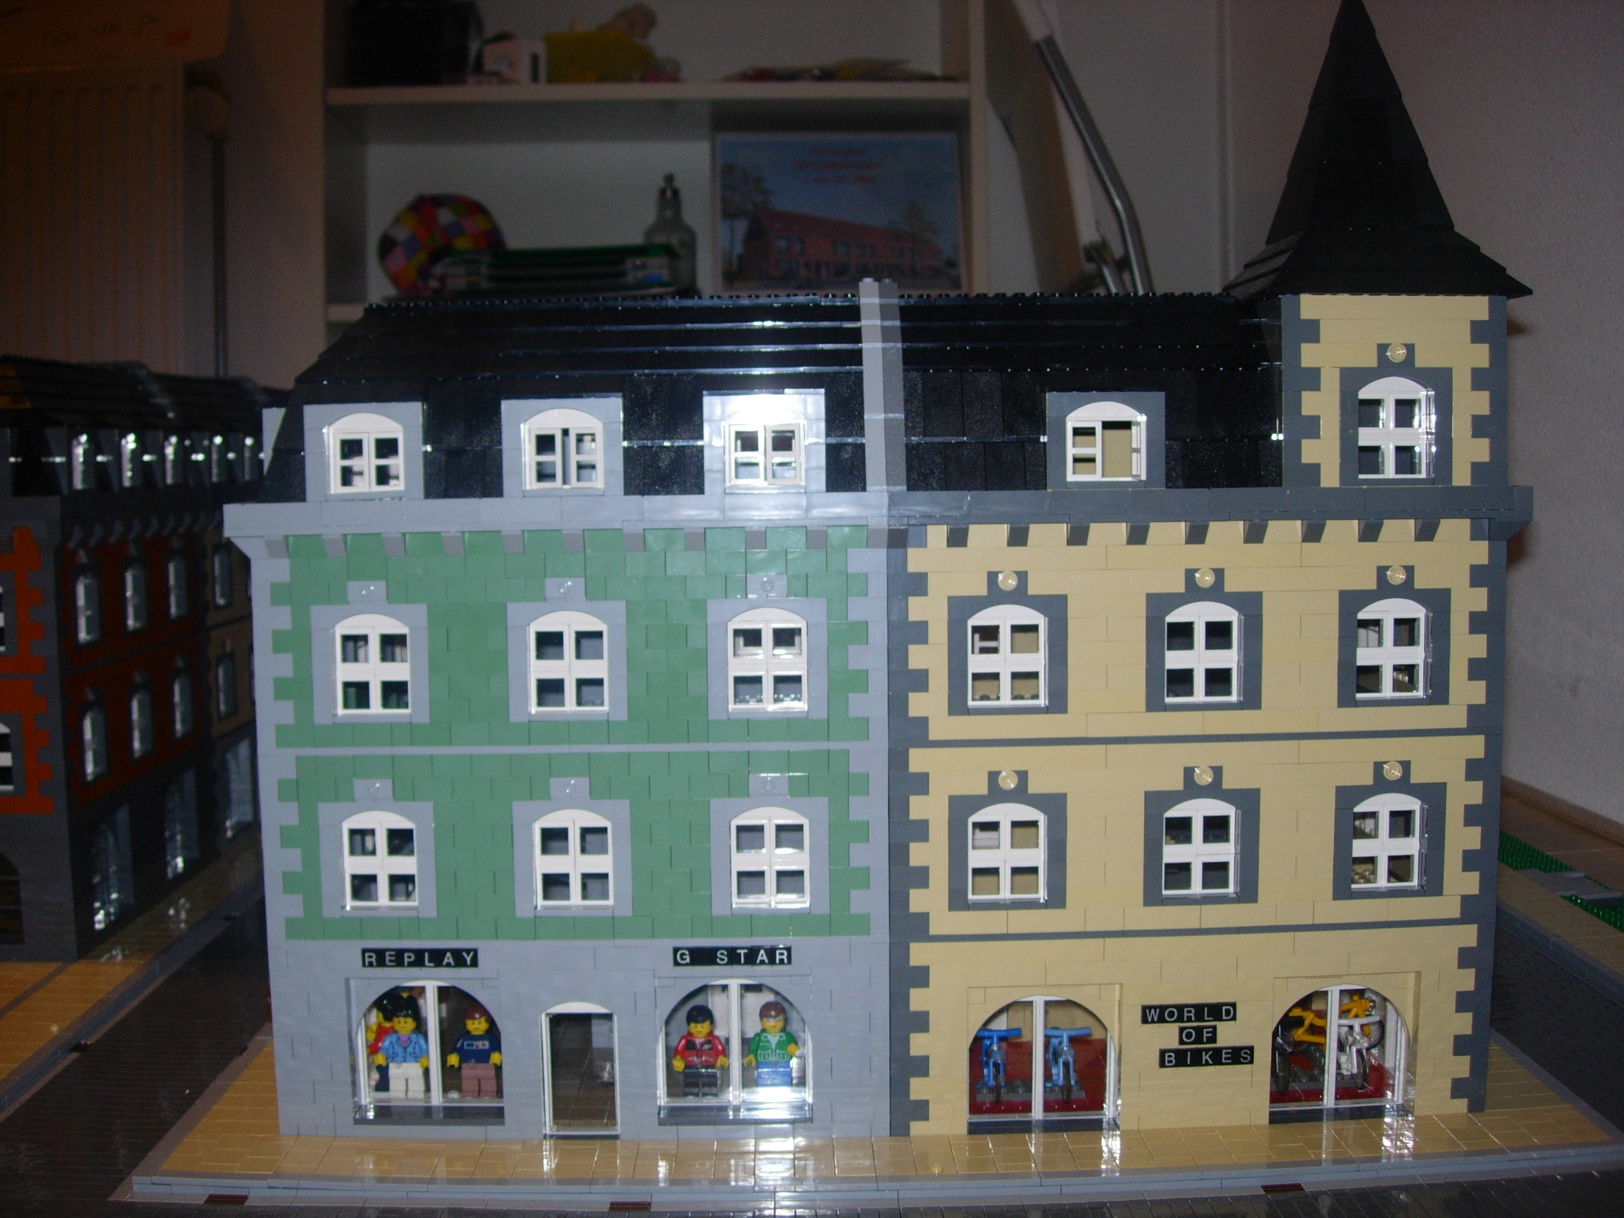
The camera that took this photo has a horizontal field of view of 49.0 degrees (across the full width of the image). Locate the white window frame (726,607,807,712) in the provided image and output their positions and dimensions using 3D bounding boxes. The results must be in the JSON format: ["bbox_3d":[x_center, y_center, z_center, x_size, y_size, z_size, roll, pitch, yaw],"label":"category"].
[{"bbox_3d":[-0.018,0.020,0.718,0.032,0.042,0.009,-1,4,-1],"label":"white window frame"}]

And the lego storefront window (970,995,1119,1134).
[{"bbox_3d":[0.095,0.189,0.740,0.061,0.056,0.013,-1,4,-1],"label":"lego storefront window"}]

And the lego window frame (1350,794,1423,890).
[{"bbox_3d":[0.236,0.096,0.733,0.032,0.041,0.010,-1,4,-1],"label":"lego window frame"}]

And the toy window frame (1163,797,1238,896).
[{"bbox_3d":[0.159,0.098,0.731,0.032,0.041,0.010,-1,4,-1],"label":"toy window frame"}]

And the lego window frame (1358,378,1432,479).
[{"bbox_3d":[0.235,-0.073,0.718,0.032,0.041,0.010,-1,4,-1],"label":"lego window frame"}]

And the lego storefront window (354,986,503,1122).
[{"bbox_3d":[-0.157,0.181,0.735,0.064,0.060,0.010,-1,4,-1],"label":"lego storefront window"}]

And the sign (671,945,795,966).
[{"bbox_3d":[-0.032,0.140,0.718,0.048,0.008,0.003,-1,4,-1],"label":"sign"}]

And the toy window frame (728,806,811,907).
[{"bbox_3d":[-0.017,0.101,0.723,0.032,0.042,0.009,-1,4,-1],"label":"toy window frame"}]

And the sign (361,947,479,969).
[{"bbox_3d":[-0.158,0.140,0.717,0.048,0.008,0.004,-1,4,-1],"label":"sign"}]

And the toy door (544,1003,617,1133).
[{"bbox_3d":[-0.094,0.188,0.736,0.032,0.058,0.008,-1,4,-1],"label":"toy door"}]

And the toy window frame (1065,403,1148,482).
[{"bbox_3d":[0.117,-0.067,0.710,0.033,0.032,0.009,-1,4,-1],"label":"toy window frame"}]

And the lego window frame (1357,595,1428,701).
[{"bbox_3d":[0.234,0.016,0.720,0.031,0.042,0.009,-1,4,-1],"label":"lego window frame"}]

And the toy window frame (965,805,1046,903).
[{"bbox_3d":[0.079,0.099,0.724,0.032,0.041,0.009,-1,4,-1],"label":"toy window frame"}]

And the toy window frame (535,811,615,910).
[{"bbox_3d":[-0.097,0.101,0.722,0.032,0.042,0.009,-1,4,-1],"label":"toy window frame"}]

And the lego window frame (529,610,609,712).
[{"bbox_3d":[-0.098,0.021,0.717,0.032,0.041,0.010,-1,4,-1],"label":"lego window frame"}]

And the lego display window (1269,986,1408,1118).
[{"bbox_3d":[0.218,0.183,0.741,0.064,0.059,0.010,-1,4,-1],"label":"lego display window"}]

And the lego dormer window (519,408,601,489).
[{"bbox_3d":[-0.099,-0.065,0.717,0.032,0.034,0.008,-1,4,-1],"label":"lego dormer window"}]

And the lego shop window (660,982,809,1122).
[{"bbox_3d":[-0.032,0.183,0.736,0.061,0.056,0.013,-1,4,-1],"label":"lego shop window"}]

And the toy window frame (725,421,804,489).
[{"bbox_3d":[-0.019,-0.062,0.719,0.032,0.027,0.008,-1,4,-1],"label":"toy window frame"}]

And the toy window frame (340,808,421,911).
[{"bbox_3d":[-0.175,0.101,0.728,0.032,0.041,0.008,-1,4,-1],"label":"toy window frame"}]

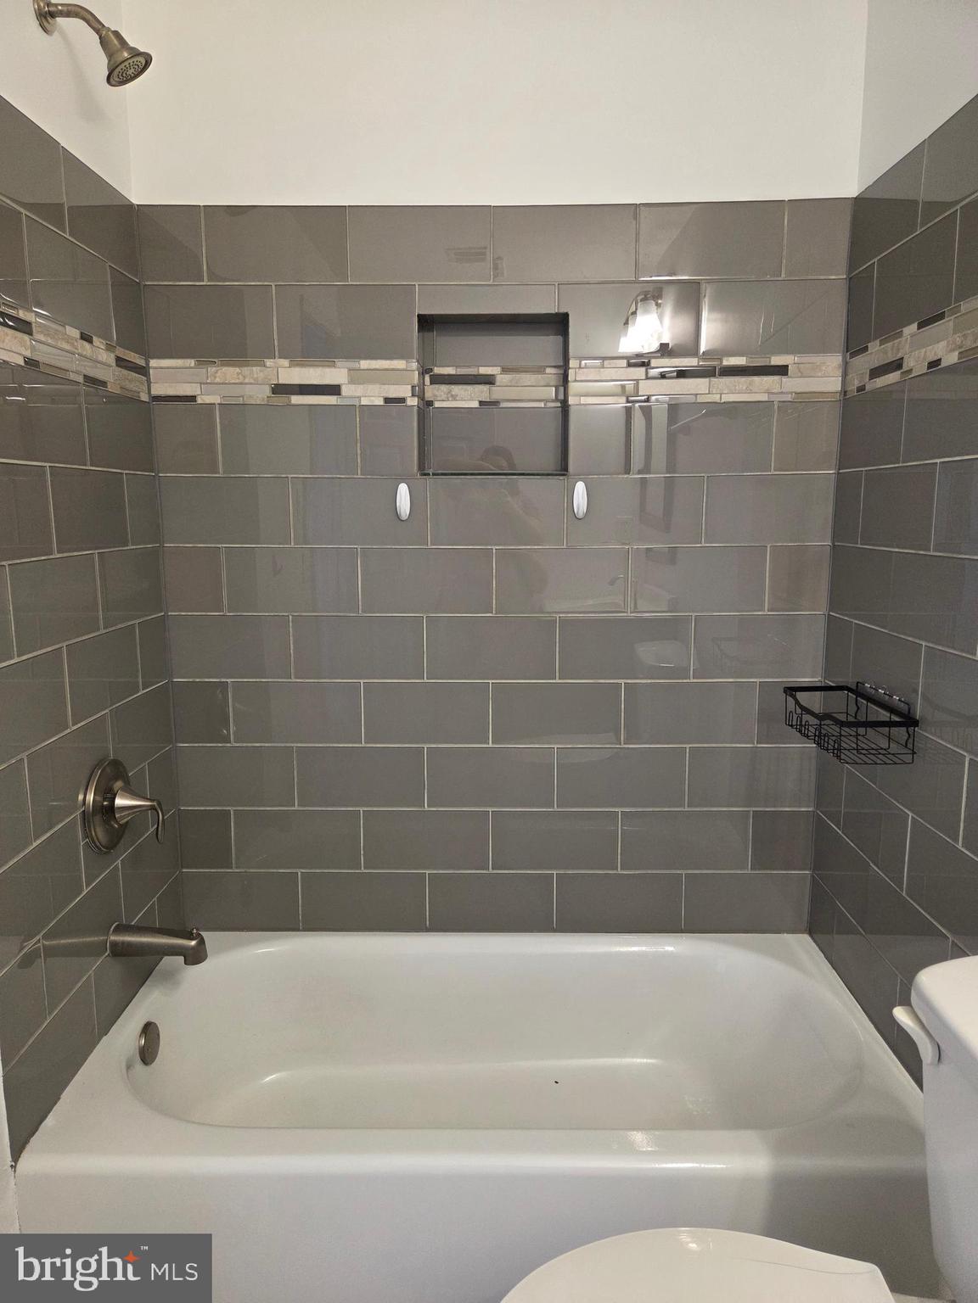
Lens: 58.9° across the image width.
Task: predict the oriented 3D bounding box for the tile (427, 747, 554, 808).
[{"bbox_3d":[0.005,0.296,2.035,0.303,0.152,0.009,0,9,1],"label":"tile"}]

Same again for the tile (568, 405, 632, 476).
[{"bbox_3d":[0.243,-0.463,1.903,0.137,0.149,0.009,0,9,1],"label":"tile"}]

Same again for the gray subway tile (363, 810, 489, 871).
[{"bbox_3d":[-0.148,0.449,2.061,0.302,0.151,0.010,0,10,1],"label":"gray subway tile"}]

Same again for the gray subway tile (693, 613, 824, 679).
[{"bbox_3d":[0.615,-0.009,1.977,0.300,0.152,0.010,0,9,1],"label":"gray subway tile"}]

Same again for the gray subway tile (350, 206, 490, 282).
[{"bbox_3d":[-0.146,-0.869,1.852,0.304,0.152,0.010,0,9,1],"label":"gray subway tile"}]

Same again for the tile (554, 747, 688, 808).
[{"bbox_3d":[0.311,0.296,2.034,0.303,0.152,0.010,0,9,1],"label":"tile"}]

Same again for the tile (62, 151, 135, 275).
[{"bbox_3d":[-0.751,-0.841,1.689,0.010,0.154,0.319,0,9,1],"label":"tile"}]

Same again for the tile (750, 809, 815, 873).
[{"bbox_3d":[0.690,0.447,2.046,0.142,0.151,0.010,0,10,1],"label":"tile"}]

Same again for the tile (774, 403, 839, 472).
[{"bbox_3d":[0.698,-0.471,1.905,0.139,0.152,0.010,0,9,1],"label":"tile"}]

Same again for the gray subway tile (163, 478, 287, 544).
[{"bbox_3d":[-0.589,-0.315,1.948,0.295,0.152,0.010,0,9,1],"label":"gray subway tile"}]

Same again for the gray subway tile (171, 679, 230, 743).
[{"bbox_3d":[-0.670,0.144,2.029,0.134,0.152,0.010,0,9,1],"label":"gray subway tile"}]

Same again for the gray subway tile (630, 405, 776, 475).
[{"bbox_3d":[0.467,-0.464,1.895,0.302,0.151,0.010,0,10,1],"label":"gray subway tile"}]

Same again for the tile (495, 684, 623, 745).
[{"bbox_3d":[0.160,0.143,2.007,0.302,0.150,0.010,0,9,1],"label":"tile"}]

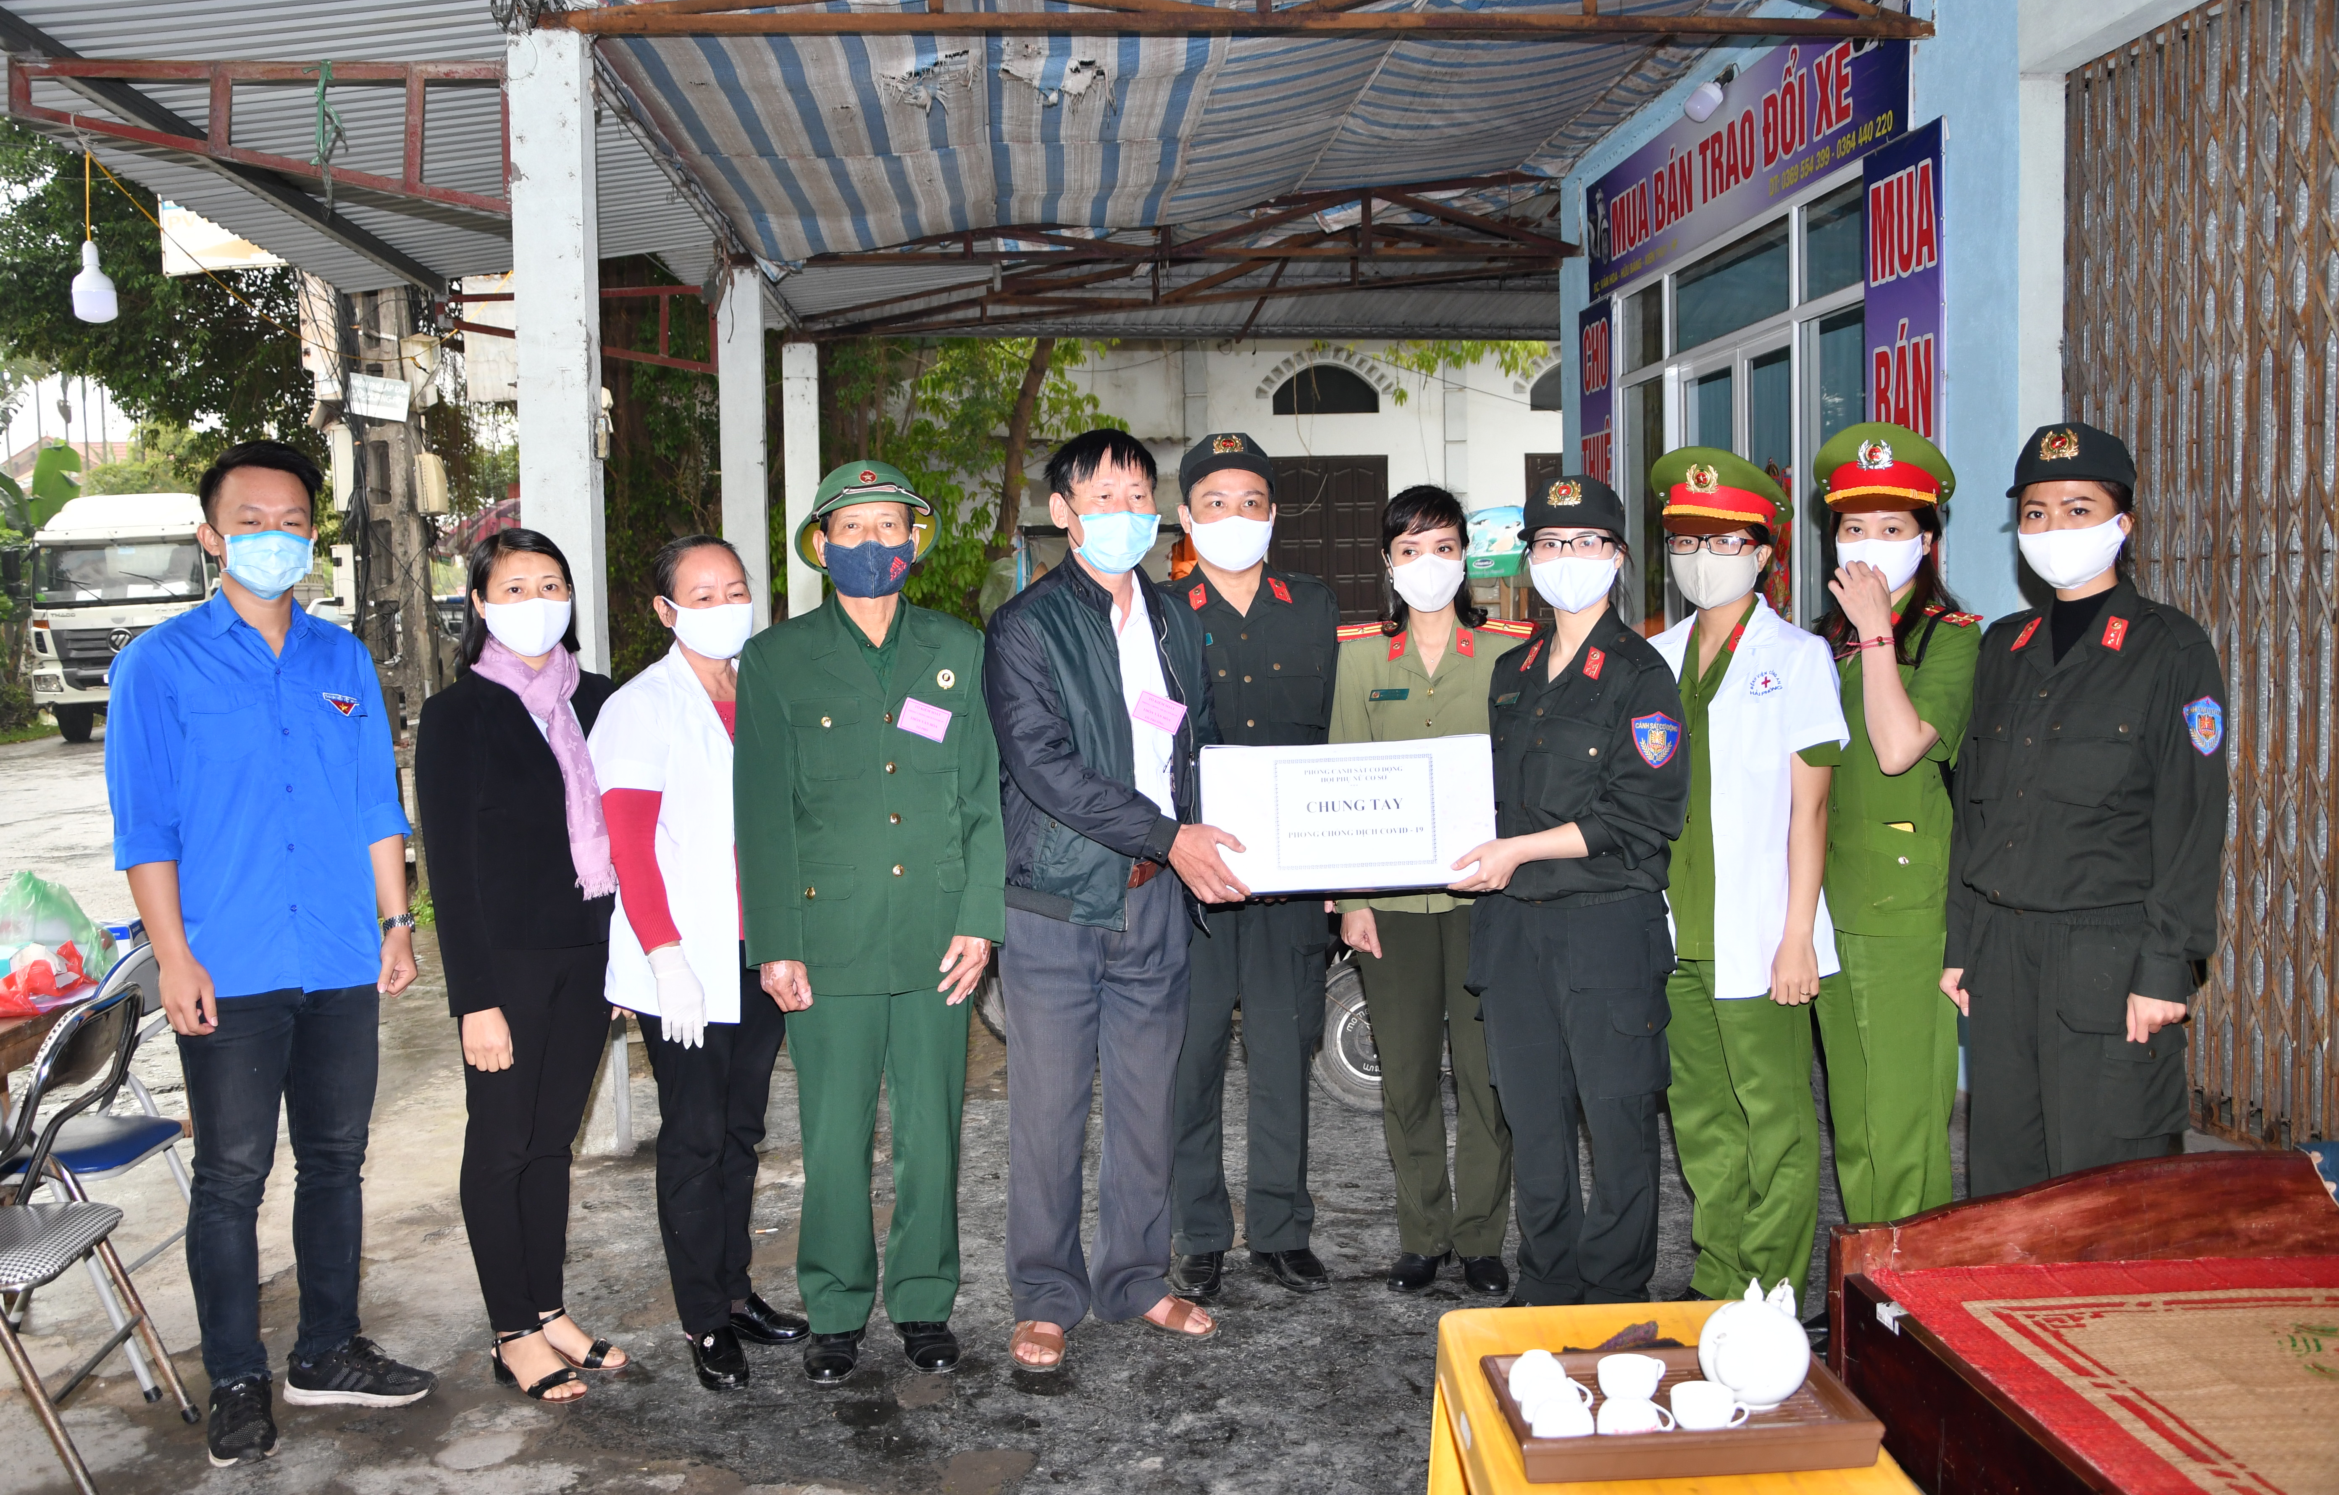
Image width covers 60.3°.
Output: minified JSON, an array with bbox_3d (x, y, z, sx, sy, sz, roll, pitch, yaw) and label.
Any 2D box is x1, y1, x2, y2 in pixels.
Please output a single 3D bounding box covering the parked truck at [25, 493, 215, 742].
[{"bbox_3d":[-15.762,-2.053,32.201,2.500,3.450,7.200,-2,4,-13],"label":"parked truck"}]

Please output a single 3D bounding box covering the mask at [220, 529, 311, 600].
[{"bbox_3d":[-1.563,-0.315,3.490,0.150,0.120,0.090,-3,4,-32],"label":"mask"}]

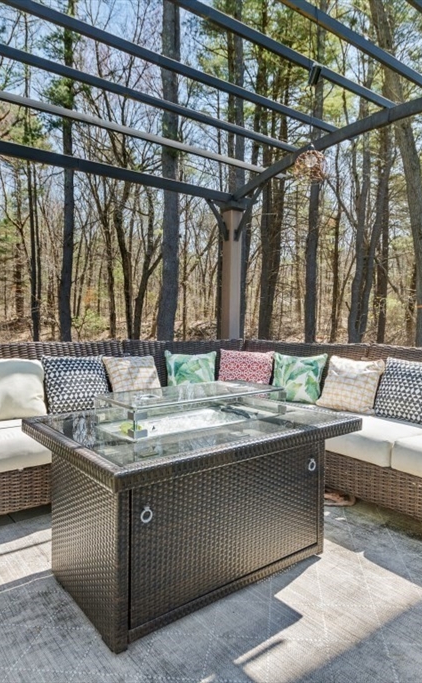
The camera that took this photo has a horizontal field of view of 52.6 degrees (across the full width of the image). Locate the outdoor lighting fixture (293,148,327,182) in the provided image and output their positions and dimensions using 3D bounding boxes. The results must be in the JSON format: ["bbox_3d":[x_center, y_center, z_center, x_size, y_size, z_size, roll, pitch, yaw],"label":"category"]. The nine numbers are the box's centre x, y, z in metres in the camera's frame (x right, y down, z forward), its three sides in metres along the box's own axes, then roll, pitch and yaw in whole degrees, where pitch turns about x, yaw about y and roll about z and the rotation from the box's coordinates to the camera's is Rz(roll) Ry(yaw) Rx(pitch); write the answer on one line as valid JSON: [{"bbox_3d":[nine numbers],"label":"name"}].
[{"bbox_3d":[0.599,-1.060,2.570,0.200,0.200,0.200,1,2,0],"label":"outdoor lighting fixture"}]

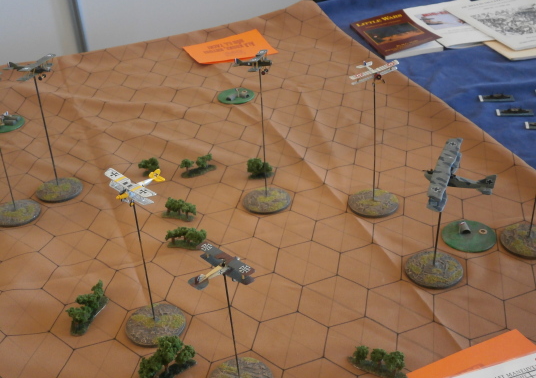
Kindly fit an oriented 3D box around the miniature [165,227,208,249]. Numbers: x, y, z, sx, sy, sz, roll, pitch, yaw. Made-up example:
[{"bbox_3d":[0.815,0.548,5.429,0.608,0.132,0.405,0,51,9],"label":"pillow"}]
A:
[{"bbox_3d":[-0.101,0.058,0.888,0.048,0.024,0.020,2,33,10],"label":"miniature"}]

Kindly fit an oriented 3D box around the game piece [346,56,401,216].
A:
[{"bbox_3d":[0.132,-0.061,0.895,0.067,0.189,0.065,-15,34,-17],"label":"game piece"}]

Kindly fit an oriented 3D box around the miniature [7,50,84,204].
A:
[{"bbox_3d":[-0.300,-0.079,0.971,0.070,0.193,0.080,7,34,18],"label":"miniature"}]

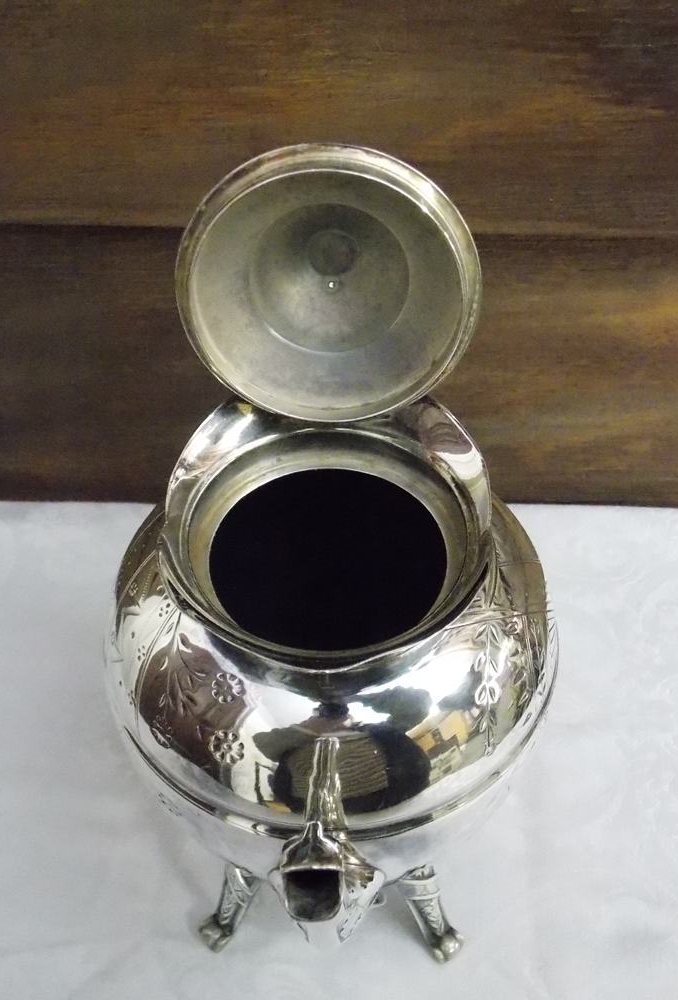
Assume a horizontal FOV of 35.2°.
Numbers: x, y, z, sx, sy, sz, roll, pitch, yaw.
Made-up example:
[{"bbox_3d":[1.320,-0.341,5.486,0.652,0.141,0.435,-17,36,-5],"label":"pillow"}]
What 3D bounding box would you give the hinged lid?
[{"bbox_3d":[-0.002,-0.078,0.355,0.096,0.096,0.057,2,37,2],"label":"hinged lid"}]

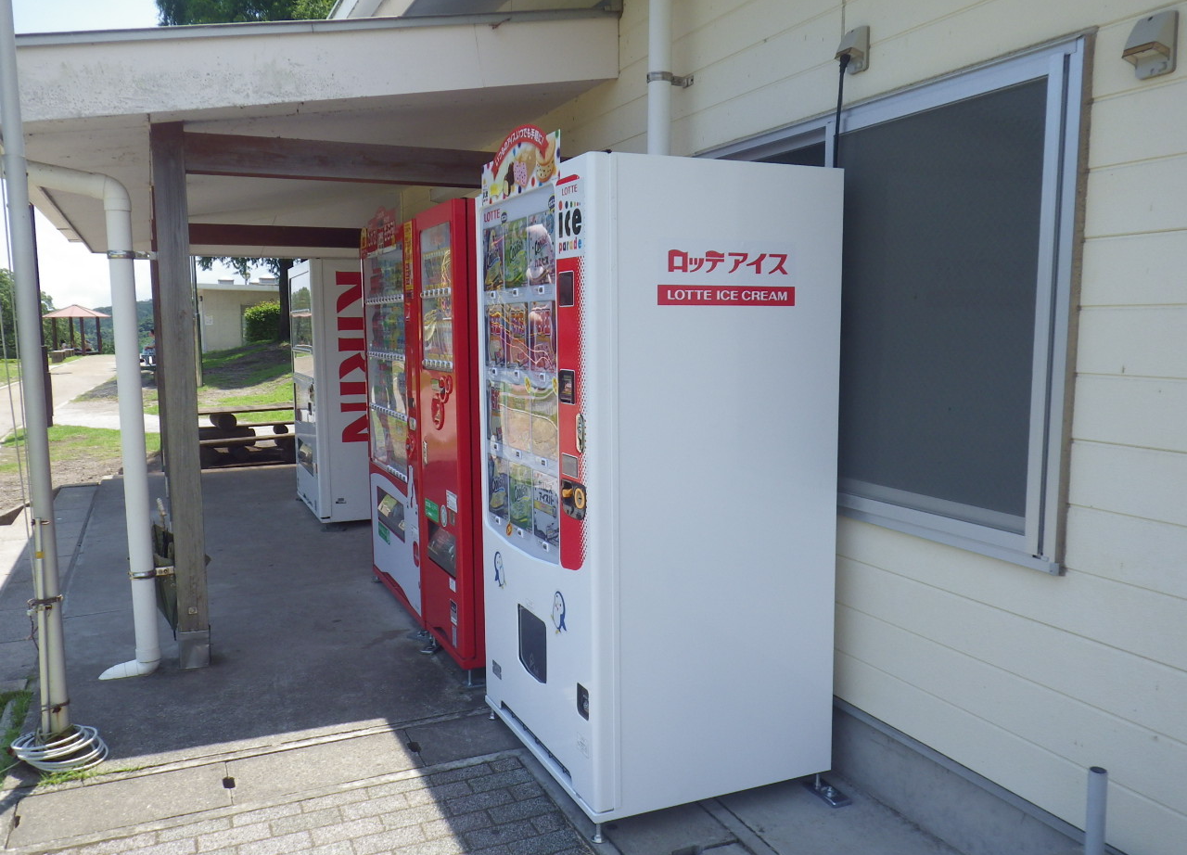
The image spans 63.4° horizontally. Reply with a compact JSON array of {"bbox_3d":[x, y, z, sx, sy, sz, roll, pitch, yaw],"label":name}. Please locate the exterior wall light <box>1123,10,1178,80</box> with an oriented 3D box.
[{"bbox_3d":[1.135,-0.781,1.964,0.056,0.120,0.092,-3,7,-24],"label":"exterior wall light"}]

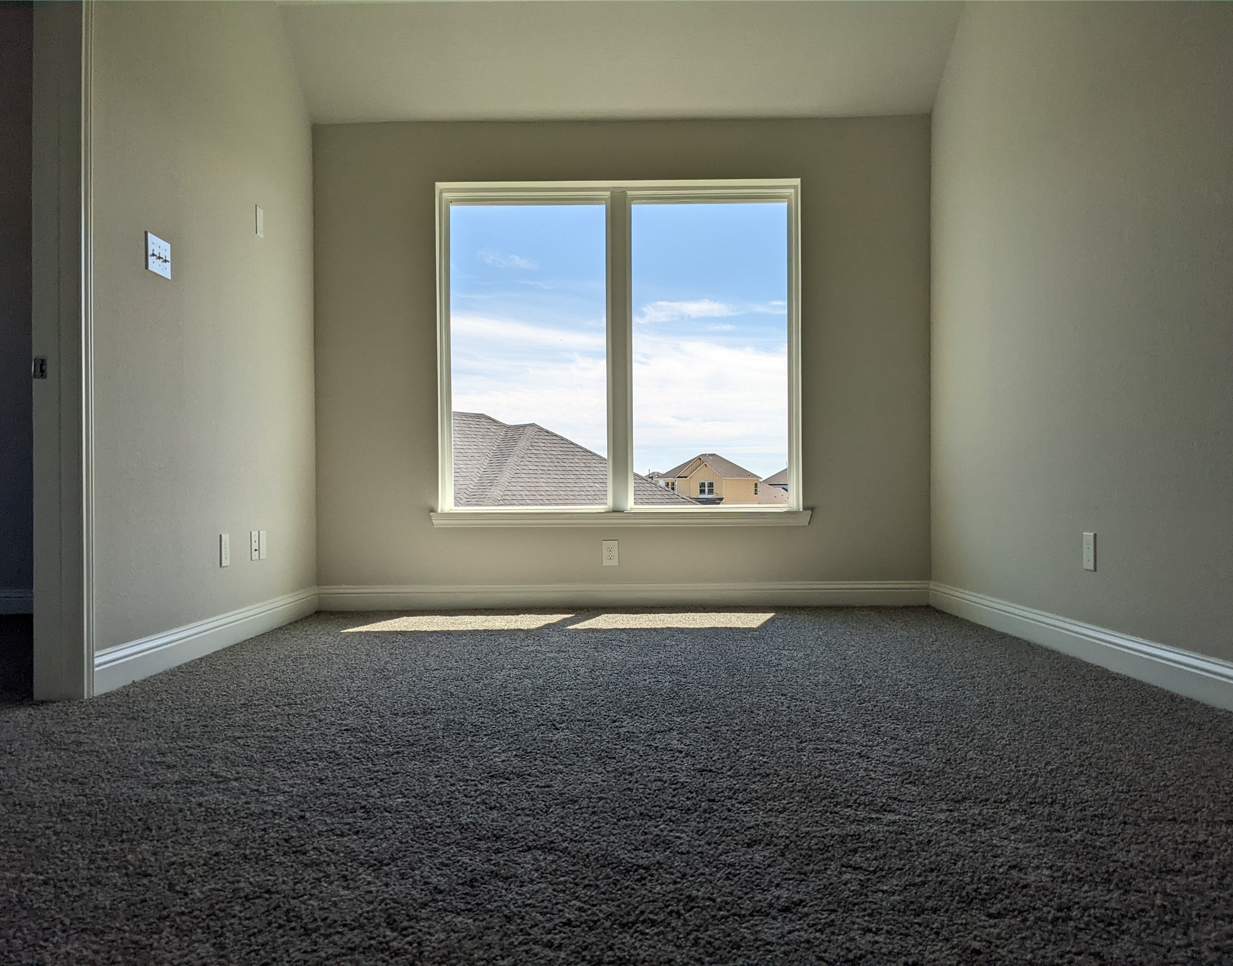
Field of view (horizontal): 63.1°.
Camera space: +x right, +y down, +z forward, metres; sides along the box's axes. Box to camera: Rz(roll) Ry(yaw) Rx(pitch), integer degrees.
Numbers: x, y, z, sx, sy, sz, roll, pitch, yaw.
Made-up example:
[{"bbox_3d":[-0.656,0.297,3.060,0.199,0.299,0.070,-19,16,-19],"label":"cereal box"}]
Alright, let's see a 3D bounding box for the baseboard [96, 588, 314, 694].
[{"bbox_3d":[-1.482,0.559,3.927,0.018,0.121,2.098,0,-1,0],"label":"baseboard"}]

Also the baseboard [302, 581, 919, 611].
[{"bbox_3d":[0.040,0.557,4.960,3.053,0.121,0.018,0,-1,0],"label":"baseboard"}]

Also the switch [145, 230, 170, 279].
[{"bbox_3d":[-1.498,-0.746,3.314,0.016,0.119,0.164,0,-1,0],"label":"switch"}]

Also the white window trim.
[{"bbox_3d":[0.017,-0.642,5.001,1.870,1.720,0.100,0,-1,0],"label":"white window trim"}]

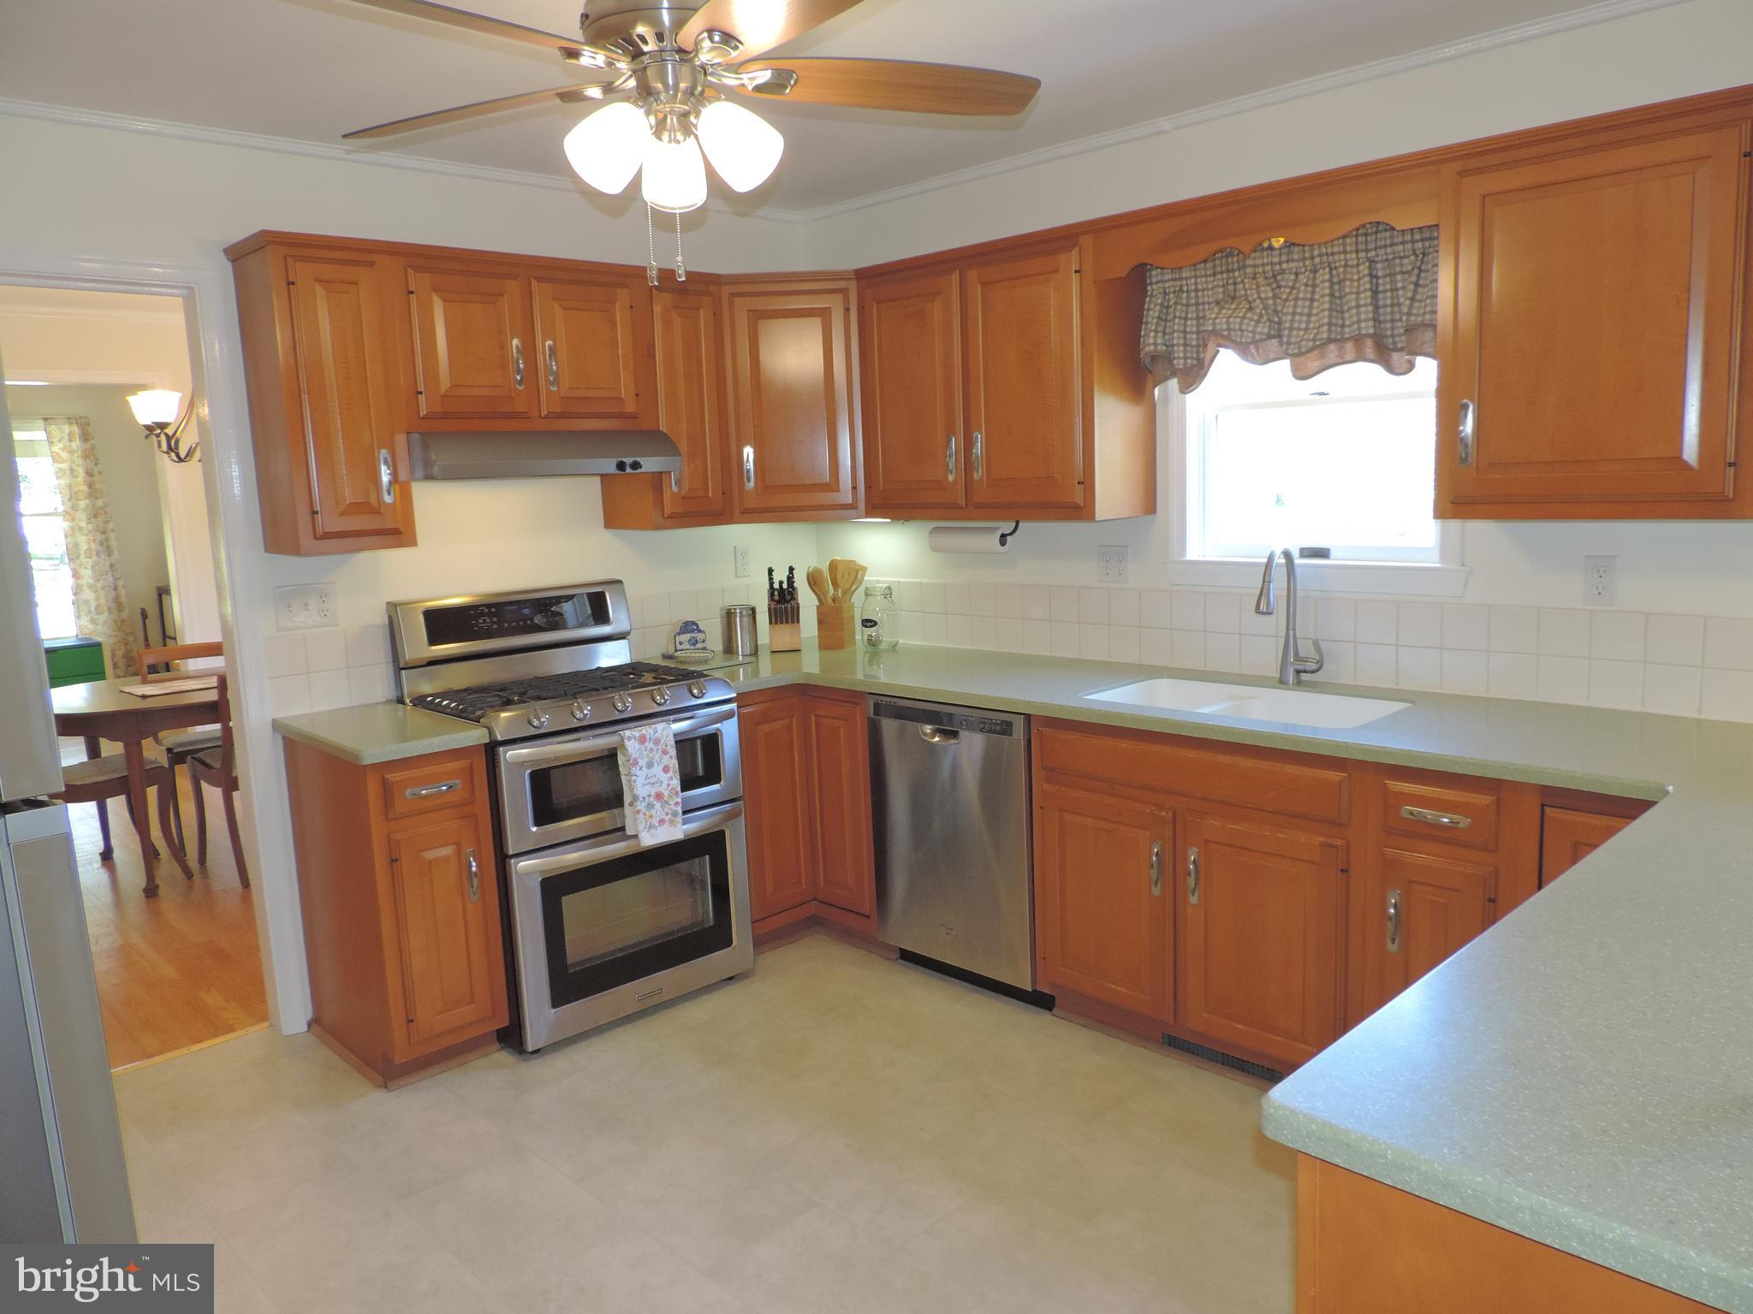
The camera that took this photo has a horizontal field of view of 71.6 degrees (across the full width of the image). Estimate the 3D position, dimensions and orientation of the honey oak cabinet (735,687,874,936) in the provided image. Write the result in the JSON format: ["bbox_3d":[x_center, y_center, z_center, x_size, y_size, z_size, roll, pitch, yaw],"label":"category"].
[{"bbox_3d":[-0.216,0.412,4.079,0.920,0.761,0.920,-10,12,-44],"label":"honey oak cabinet"}]

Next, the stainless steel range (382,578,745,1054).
[{"bbox_3d":[-0.882,0.412,3.550,0.767,1.185,0.684,-10,12,-44],"label":"stainless steel range"}]

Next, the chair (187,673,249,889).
[{"bbox_3d":[-2.514,0.442,5.016,0.470,0.860,0.545,-10,12,-43],"label":"chair"}]

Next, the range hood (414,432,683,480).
[{"bbox_3d":[-1.008,-0.583,3.501,0.762,0.128,0.463,-10,12,-44],"label":"range hood"}]

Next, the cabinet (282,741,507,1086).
[{"bbox_3d":[-1.318,0.642,3.315,0.307,0.868,0.632,-10,12,-43],"label":"cabinet"}]

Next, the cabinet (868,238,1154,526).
[{"bbox_3d":[0.368,-0.799,3.694,0.314,0.745,0.901,-10,12,-44],"label":"cabinet"}]

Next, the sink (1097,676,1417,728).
[{"bbox_3d":[0.922,0.208,3.072,0.380,0.197,0.730,-10,12,-43],"label":"sink"}]

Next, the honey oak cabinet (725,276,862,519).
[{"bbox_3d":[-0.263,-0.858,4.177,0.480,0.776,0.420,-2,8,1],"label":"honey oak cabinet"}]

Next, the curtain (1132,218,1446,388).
[{"bbox_3d":[1.040,-0.885,3.086,0.116,0.379,0.855,-10,12,-44],"label":"curtain"}]

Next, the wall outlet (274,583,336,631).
[{"bbox_3d":[-1.557,-0.136,3.321,0.161,0.117,0.010,-10,12,-44],"label":"wall outlet"}]

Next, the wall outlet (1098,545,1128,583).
[{"bbox_3d":[0.714,-0.278,3.659,0.010,0.114,0.111,-10,12,-44],"label":"wall outlet"}]

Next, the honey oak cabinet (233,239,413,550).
[{"bbox_3d":[-1.468,-0.675,3.247,0.302,0.786,0.317,-10,12,-43],"label":"honey oak cabinet"}]

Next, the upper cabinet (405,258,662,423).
[{"bbox_3d":[-1.091,-0.896,3.587,0.762,0.460,0.317,-10,12,-43],"label":"upper cabinet"}]

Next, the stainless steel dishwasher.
[{"bbox_3d":[0.412,0.492,3.704,0.595,0.802,0.601,-10,12,-43],"label":"stainless steel dishwasher"}]

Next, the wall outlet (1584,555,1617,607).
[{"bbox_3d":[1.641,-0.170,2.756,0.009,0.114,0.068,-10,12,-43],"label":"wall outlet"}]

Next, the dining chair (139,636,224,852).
[{"bbox_3d":[-3.018,0.389,5.514,0.470,0.860,0.545,-10,12,-43],"label":"dining chair"}]

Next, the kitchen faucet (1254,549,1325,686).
[{"bbox_3d":[1.055,-0.100,3.110,0.216,0.368,0.114,-10,12,-44],"label":"kitchen faucet"}]

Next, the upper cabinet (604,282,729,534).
[{"bbox_3d":[-0.690,-0.788,3.904,0.301,0.745,0.314,-10,12,-44],"label":"upper cabinet"}]

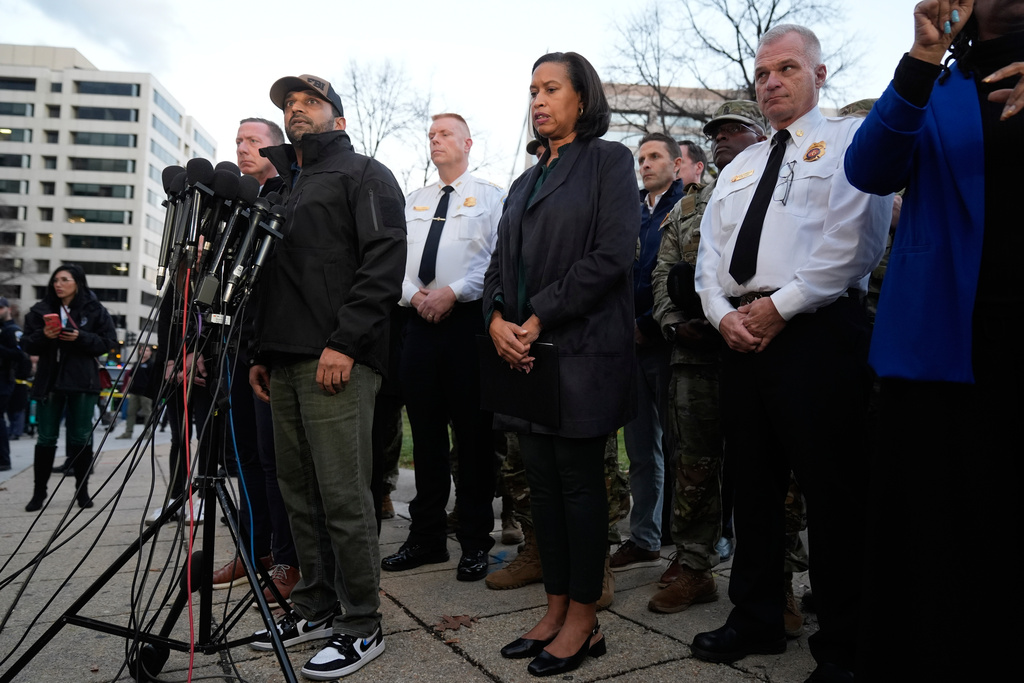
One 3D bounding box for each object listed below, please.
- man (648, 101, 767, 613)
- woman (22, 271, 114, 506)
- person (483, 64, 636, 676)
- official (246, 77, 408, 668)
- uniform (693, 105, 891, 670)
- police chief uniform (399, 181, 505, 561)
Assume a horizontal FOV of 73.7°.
[{"bbox_3d":[0.774,0.028,2.413,0.410,1.800,0.560,4,-6,-40],"label":"man"},{"bbox_3d":[-2.982,0.281,4.616,0.540,1.630,0.420,2,-5,-20],"label":"woman"},{"bbox_3d":[0.152,0.024,1.979,0.370,1.710,0.470,4,-6,-35],"label":"person"},{"bbox_3d":[-0.528,0.029,2.009,0.530,1.710,0.400,-4,-6,43],"label":"official"},{"bbox_3d":[0.748,0.114,1.852,0.400,1.540,0.550,3,-5,-30],"label":"uniform"},{"bbox_3d":[-0.273,0.130,2.896,0.540,1.620,0.360,-2,-5,25],"label":"police chief uniform"}]

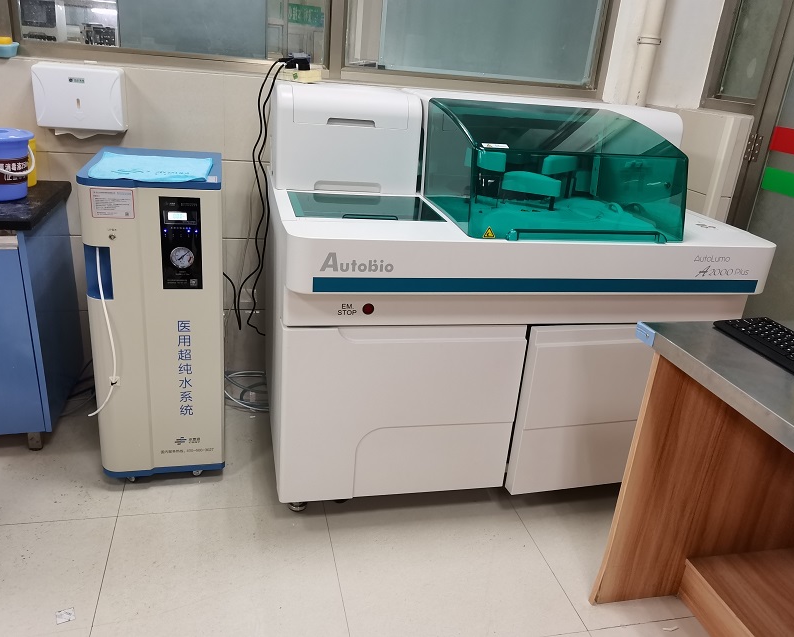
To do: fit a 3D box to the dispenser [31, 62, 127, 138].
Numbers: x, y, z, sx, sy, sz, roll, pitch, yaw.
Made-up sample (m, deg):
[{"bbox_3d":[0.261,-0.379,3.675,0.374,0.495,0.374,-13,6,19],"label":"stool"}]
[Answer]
[{"bbox_3d":[-1.060,-0.743,2.231,0.271,0.202,0.097,0,22,-14],"label":"dispenser"}]

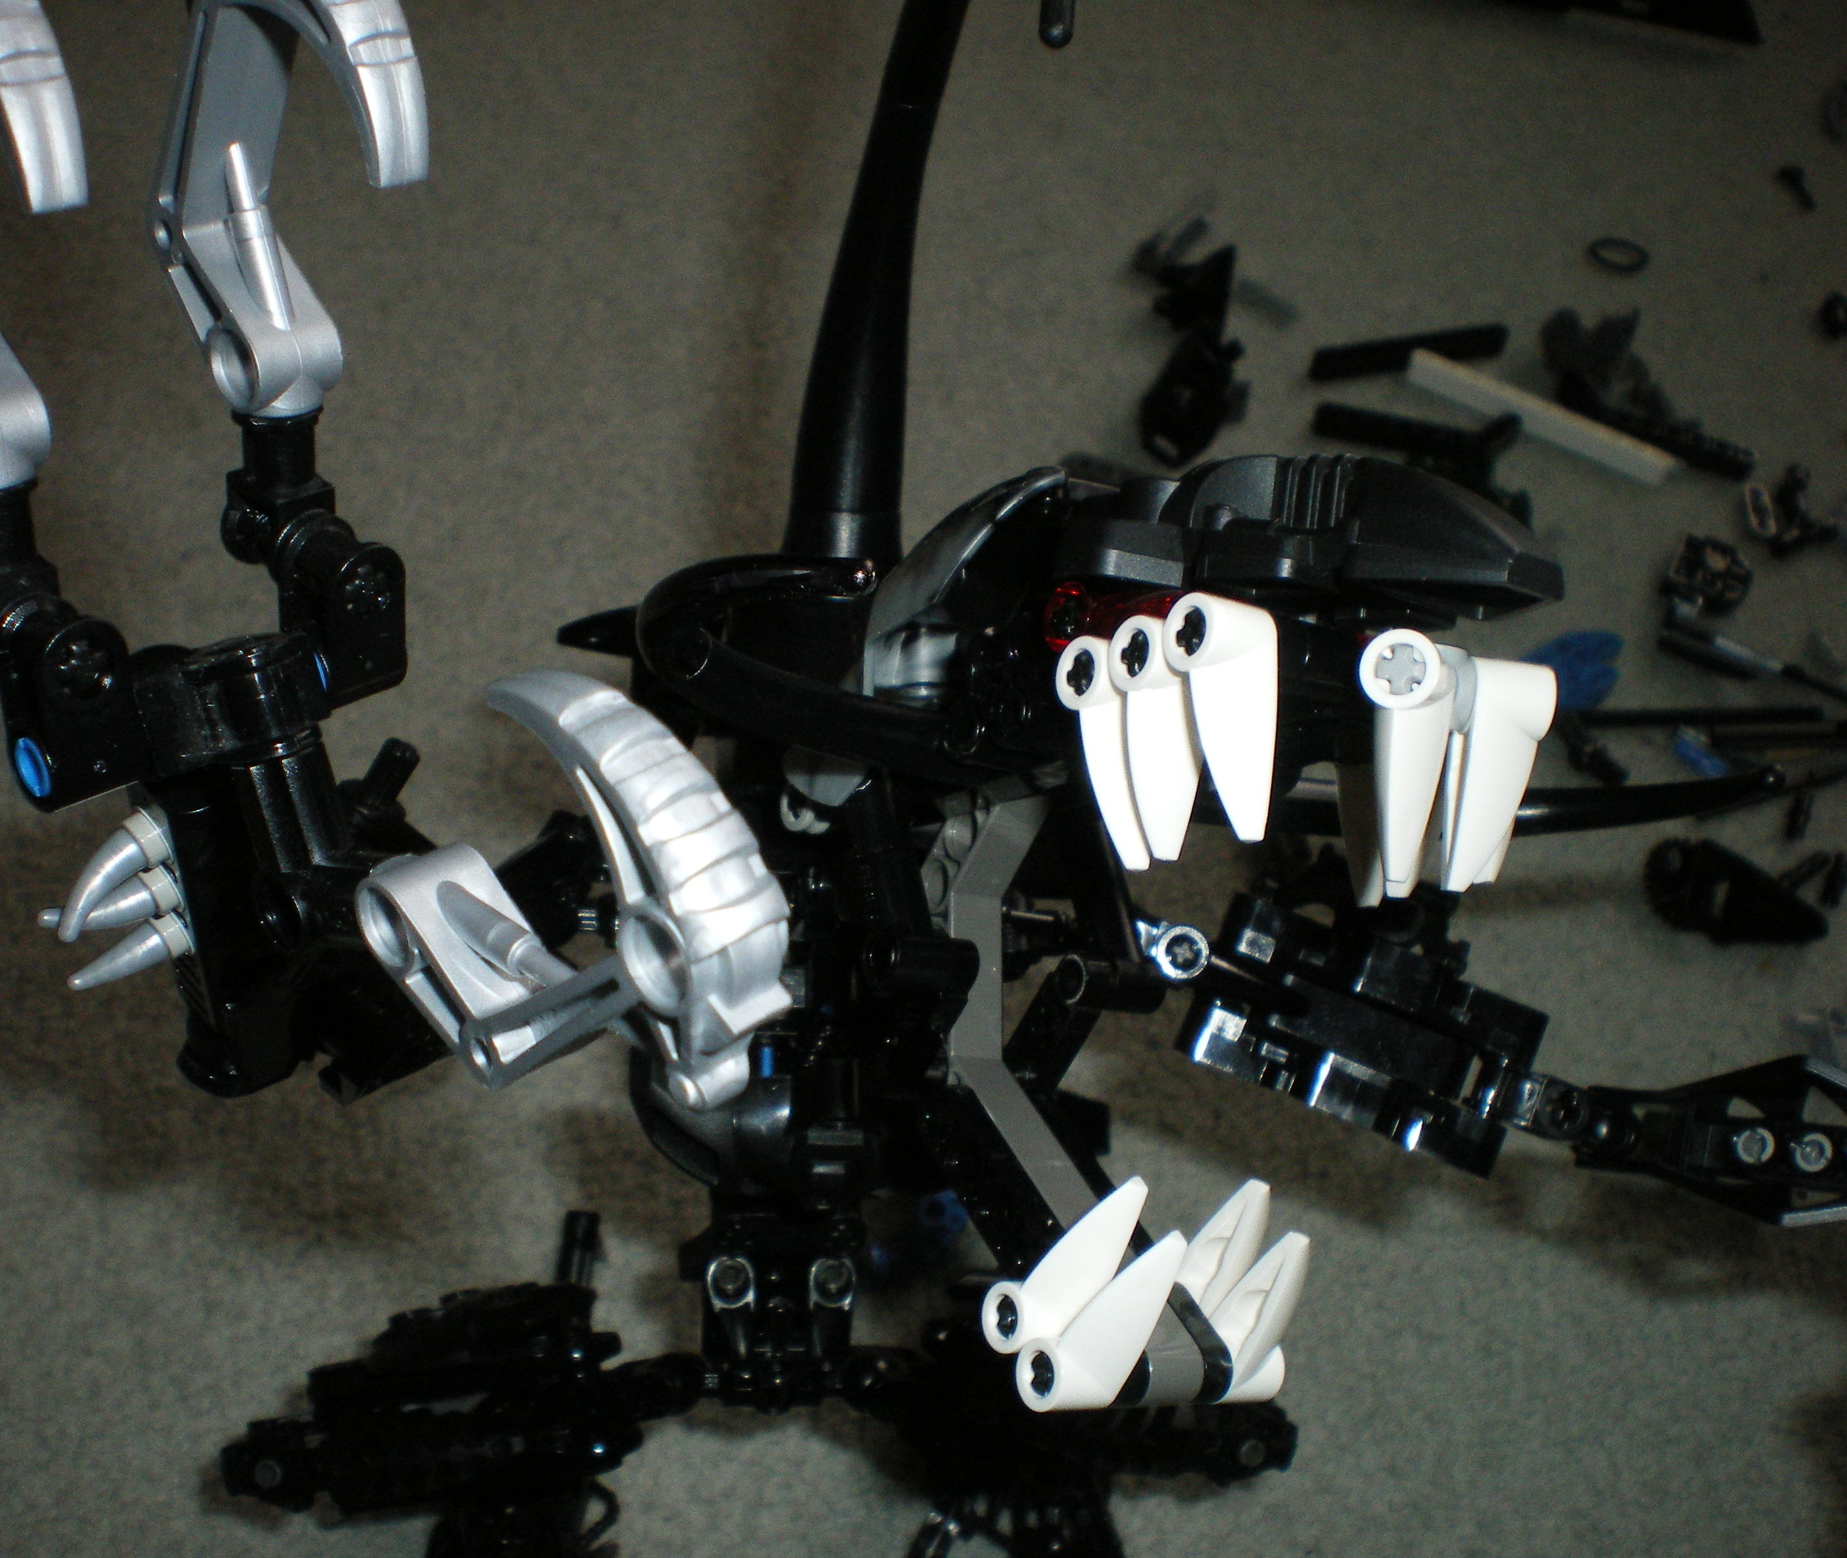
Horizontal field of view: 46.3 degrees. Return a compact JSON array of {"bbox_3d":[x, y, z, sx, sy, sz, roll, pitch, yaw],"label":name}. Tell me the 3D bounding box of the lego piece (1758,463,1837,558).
[{"bbox_3d":[0.247,-0.076,0.610,0.021,0.011,0.026,13,46,12],"label":"lego piece"}]

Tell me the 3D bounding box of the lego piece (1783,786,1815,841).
[{"bbox_3d":[0.232,0.009,0.572,0.005,0.005,0.016,20,47,16],"label":"lego piece"}]

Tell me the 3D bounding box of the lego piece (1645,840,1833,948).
[{"bbox_3d":[0.205,0.028,0.546,0.044,0.012,0.023,8,45,5],"label":"lego piece"}]

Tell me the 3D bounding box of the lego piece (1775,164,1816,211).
[{"bbox_3d":[0.301,-0.204,0.744,0.008,0.006,0.020,-4,45,-5],"label":"lego piece"}]

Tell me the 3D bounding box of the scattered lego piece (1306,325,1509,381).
[{"bbox_3d":[0.161,-0.142,0.719,0.068,0.008,0.008,-10,46,-14],"label":"scattered lego piece"}]

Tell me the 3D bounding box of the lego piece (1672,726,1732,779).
[{"bbox_3d":[0.211,-0.007,0.586,0.008,0.007,0.017,-19,49,-21],"label":"lego piece"}]

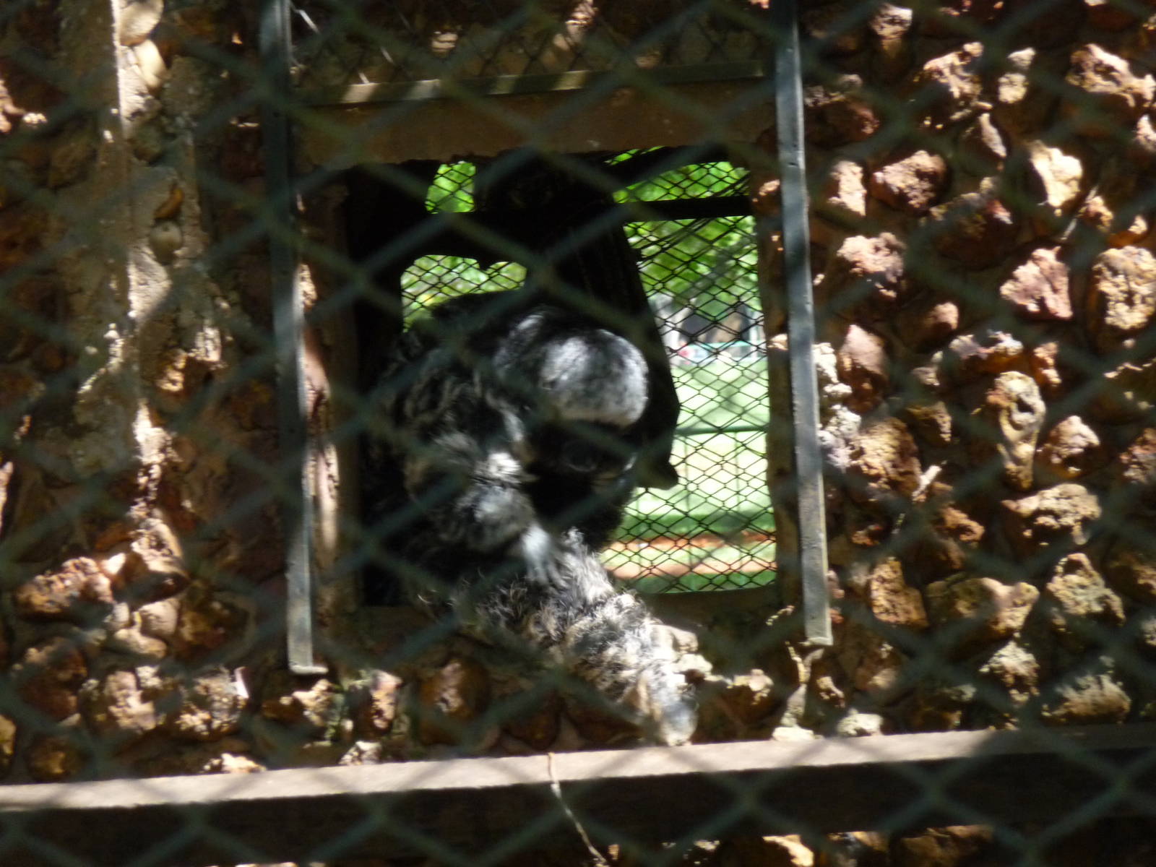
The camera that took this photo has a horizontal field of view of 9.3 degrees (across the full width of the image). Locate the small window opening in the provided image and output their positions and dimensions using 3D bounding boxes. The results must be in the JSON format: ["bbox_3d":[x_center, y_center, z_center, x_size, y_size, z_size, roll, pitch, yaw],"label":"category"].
[{"bbox_3d":[-0.013,-0.044,5.550,0.320,0.335,0.120,-3,1,7],"label":"small window opening"}]

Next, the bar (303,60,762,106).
[{"bbox_3d":[-0.035,-0.271,5.480,0.365,0.014,0.015,-3,1,7],"label":"bar"}]

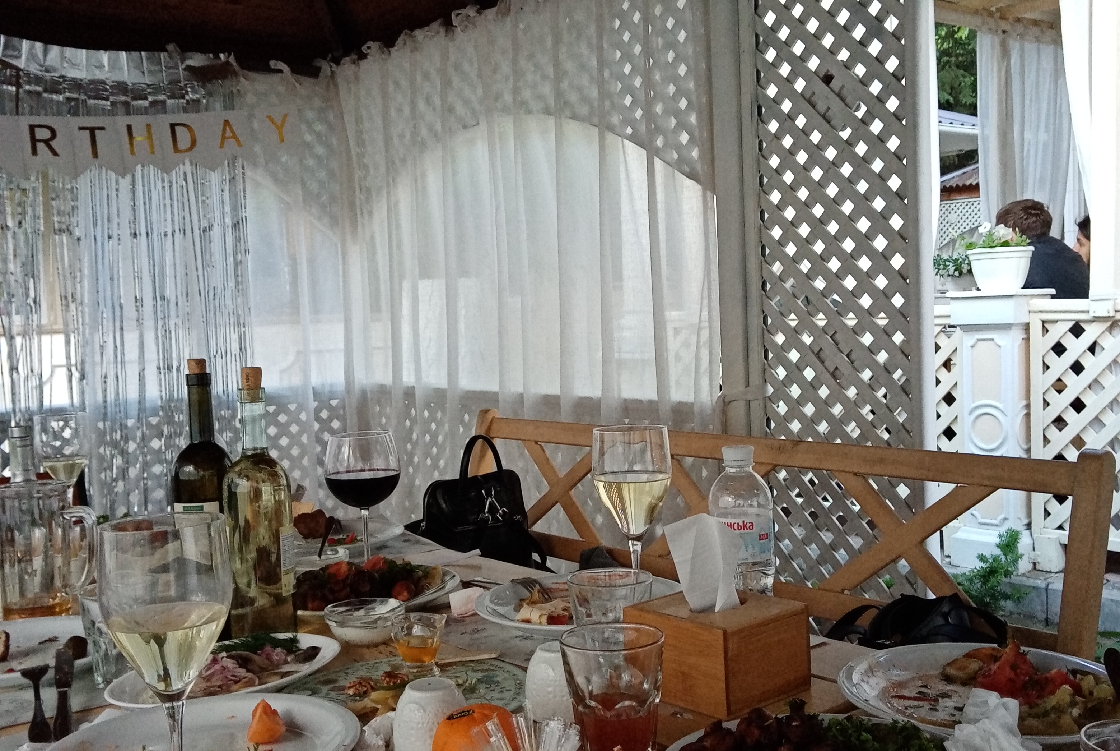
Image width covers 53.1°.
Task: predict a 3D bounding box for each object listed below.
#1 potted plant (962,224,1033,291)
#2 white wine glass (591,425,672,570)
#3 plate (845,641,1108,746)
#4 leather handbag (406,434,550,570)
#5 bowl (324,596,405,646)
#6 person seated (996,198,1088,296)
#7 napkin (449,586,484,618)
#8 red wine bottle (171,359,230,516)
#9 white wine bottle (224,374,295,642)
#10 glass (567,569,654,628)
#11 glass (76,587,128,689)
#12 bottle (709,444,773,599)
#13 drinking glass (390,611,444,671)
[{"bbox_3d":[1.484,-0.397,3.800,0.230,0.240,0.220,-1,4,21],"label":"potted plant"},{"bbox_3d":[0.079,0.171,1.173,0.083,0.227,0.083,-2,3,0],"label":"white wine glass"},{"bbox_3d":[0.366,0.274,0.958,0.250,0.025,0.250,-2,3,0],"label":"plate"},{"bbox_3d":[-0.156,0.285,2.130,0.250,0.340,0.150,-5,5,-37],"label":"leather handbag"},{"bbox_3d":[-0.217,0.273,1.242,0.089,0.038,0.089,-2,3,0],"label":"bowl"},{"bbox_3d":[1.750,-0.050,4.300,0.750,1.250,0.500,1,5,37],"label":"person seated"},{"bbox_3d":[-0.113,0.270,1.355,0.045,0.028,0.042,-4,4,-40],"label":"napkin"},{"bbox_3d":[-0.443,0.136,1.392,0.075,0.312,0.075,-2,3,-1],"label":"red wine bottle"},{"bbox_3d":[-0.362,0.152,1.345,0.082,0.323,0.082,-3,4,-11],"label":"white wine bottle"},{"bbox_3d":[0.050,0.243,1.078,0.083,0.097,0.083,-2,3,0],"label":"glass"},{"bbox_3d":[-0.441,0.257,1.129,0.083,0.096,0.083,-4,4,-40],"label":"glass"},{"bbox_3d":[0.186,0.178,1.155,0.066,0.209,0.066,-2,3,0],"label":"bottle"},{"bbox_3d":[-0.147,0.286,1.195,0.057,0.054,0.057,-3,4,-8],"label":"drinking glass"}]

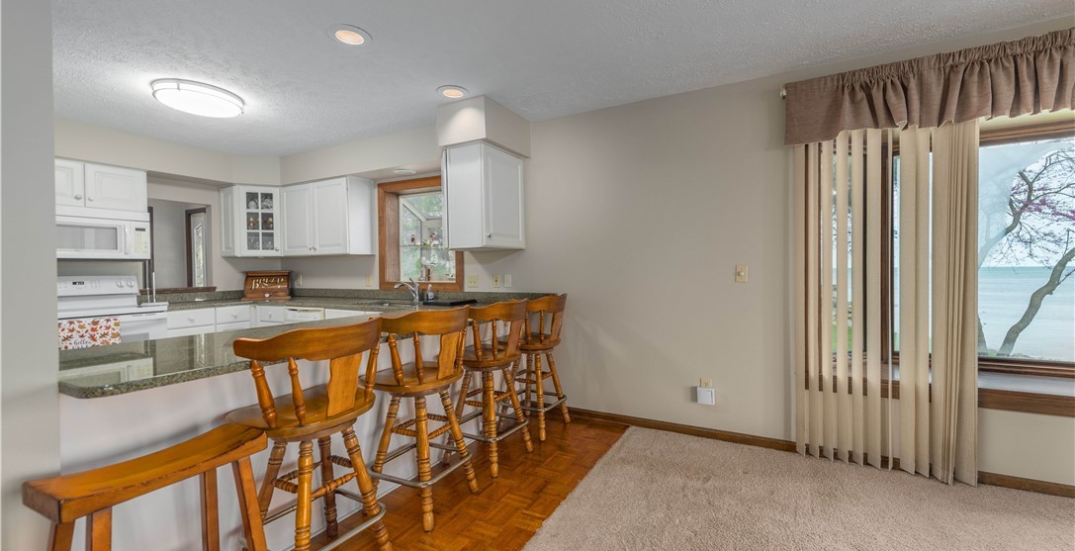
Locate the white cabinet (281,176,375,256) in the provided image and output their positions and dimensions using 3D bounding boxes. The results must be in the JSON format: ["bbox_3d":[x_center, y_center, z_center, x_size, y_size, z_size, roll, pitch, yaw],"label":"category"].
[{"bbox_3d":[-2.297,-0.600,4.564,1.105,0.770,0.319,0,1,28],"label":"white cabinet"}]

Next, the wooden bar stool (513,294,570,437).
[{"bbox_3d":[-0.018,0.654,3.169,0.470,0.985,0.530,0,1,40],"label":"wooden bar stool"}]

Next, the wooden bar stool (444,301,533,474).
[{"bbox_3d":[-0.302,0.663,2.663,0.470,0.985,0.530,0,1,38],"label":"wooden bar stool"}]

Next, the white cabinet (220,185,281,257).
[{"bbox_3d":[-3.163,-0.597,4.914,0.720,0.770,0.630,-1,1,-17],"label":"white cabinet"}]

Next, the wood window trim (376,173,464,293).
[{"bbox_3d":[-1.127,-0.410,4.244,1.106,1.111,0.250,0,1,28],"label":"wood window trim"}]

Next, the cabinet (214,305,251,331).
[{"bbox_3d":[-3.359,0.731,4.416,0.614,0.860,0.340,0,1,28],"label":"cabinet"}]

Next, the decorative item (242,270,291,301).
[{"bbox_3d":[-2.885,0.110,4.536,0.440,0.300,0.280,-1,1,-16],"label":"decorative item"}]

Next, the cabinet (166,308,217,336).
[{"bbox_3d":[-3.530,0.737,4.091,0.614,0.860,0.395,0,1,28],"label":"cabinet"}]

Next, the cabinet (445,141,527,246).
[{"bbox_3d":[-0.408,-0.603,3.417,0.349,0.770,0.587,0,1,28],"label":"cabinet"}]

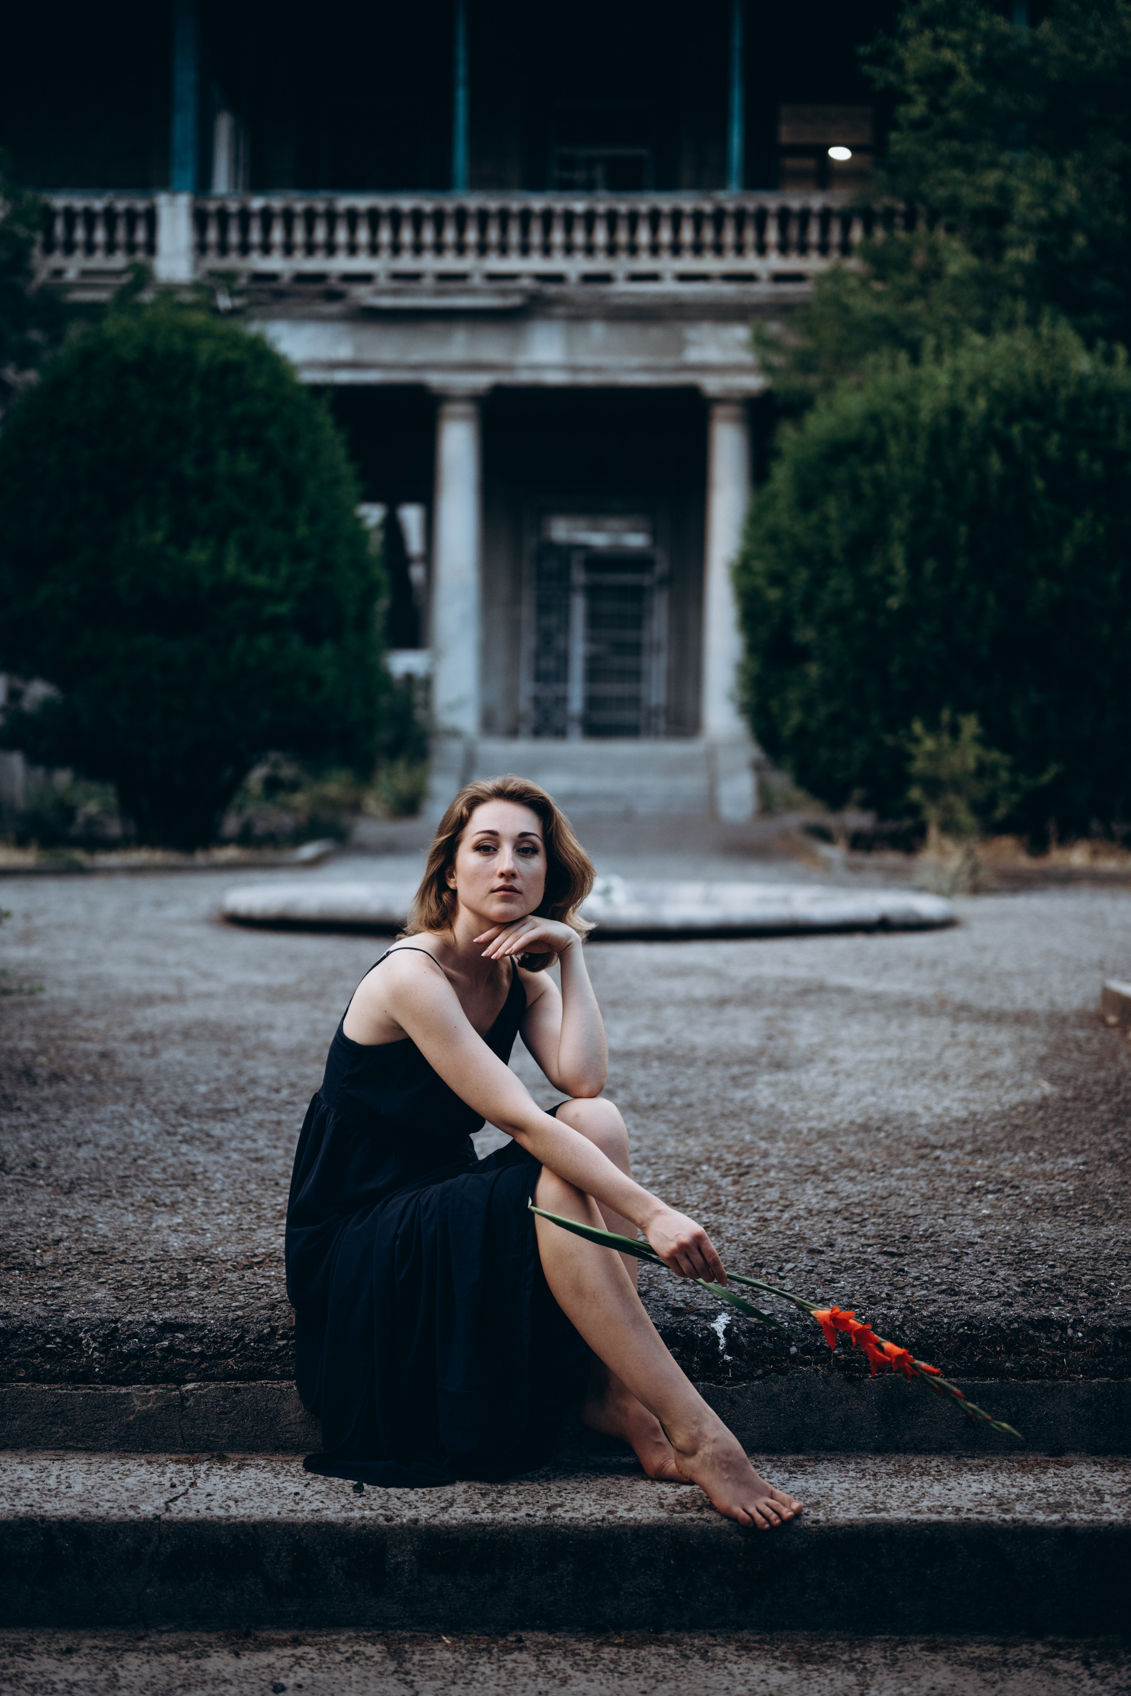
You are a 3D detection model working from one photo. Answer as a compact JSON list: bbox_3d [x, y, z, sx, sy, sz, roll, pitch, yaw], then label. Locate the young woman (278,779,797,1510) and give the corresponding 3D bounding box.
[{"bbox_3d":[-0.040,0.400,3.430,0.820,1.000,0.500,3,3,43],"label":"young woman"}]

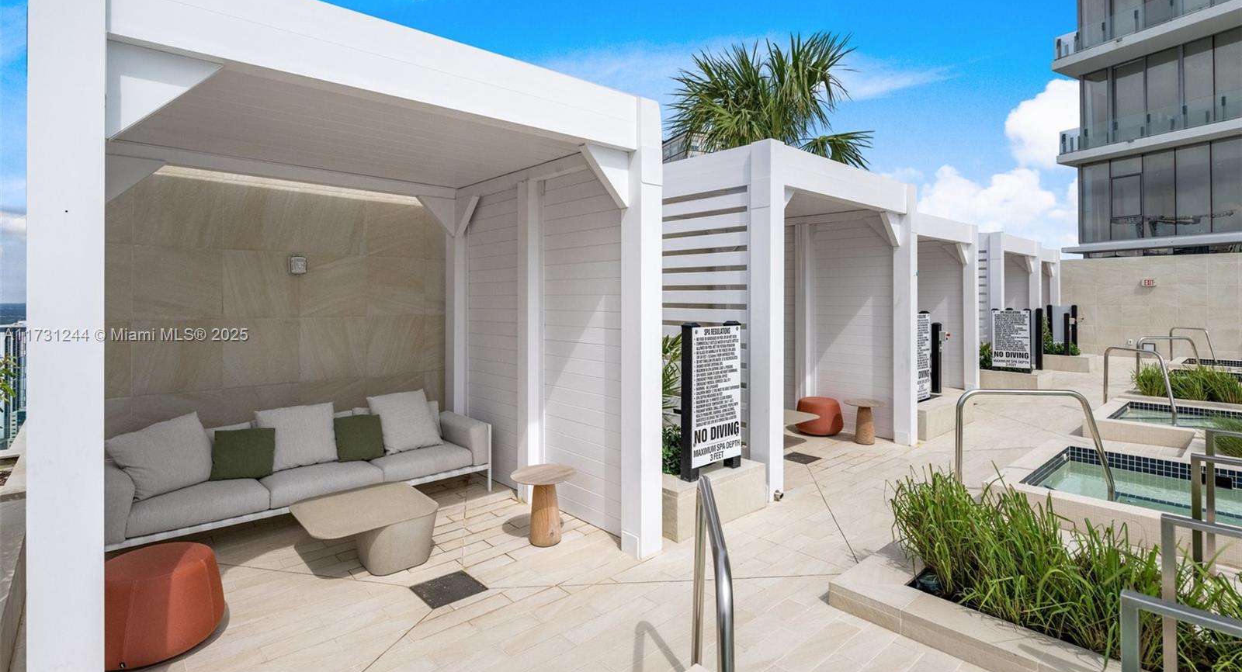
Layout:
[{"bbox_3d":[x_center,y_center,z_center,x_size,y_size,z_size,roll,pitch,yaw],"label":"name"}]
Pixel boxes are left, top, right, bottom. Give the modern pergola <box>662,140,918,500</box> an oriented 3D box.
[{"bbox_3d":[1.471,-0.285,7.190,3.140,3.131,2.954,-3,4,-42],"label":"modern pergola"}]

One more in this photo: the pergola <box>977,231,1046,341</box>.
[{"bbox_3d":[8.094,-0.811,14.336,3.186,3.131,2.954,-3,4,-42],"label":"pergola"}]

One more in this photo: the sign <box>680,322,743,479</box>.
[{"bbox_3d":[0.745,0.496,4.802,0.664,1.233,0.127,-3,4,-42],"label":"sign"}]

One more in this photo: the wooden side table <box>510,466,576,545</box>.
[{"bbox_3d":[-0.556,1.252,4.281,0.474,0.485,0.474,0,3,0],"label":"wooden side table"}]

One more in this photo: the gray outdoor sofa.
[{"bbox_3d":[-2.501,1.080,4.759,2.733,0.760,0.959,-3,4,-42],"label":"gray outdoor sofa"}]

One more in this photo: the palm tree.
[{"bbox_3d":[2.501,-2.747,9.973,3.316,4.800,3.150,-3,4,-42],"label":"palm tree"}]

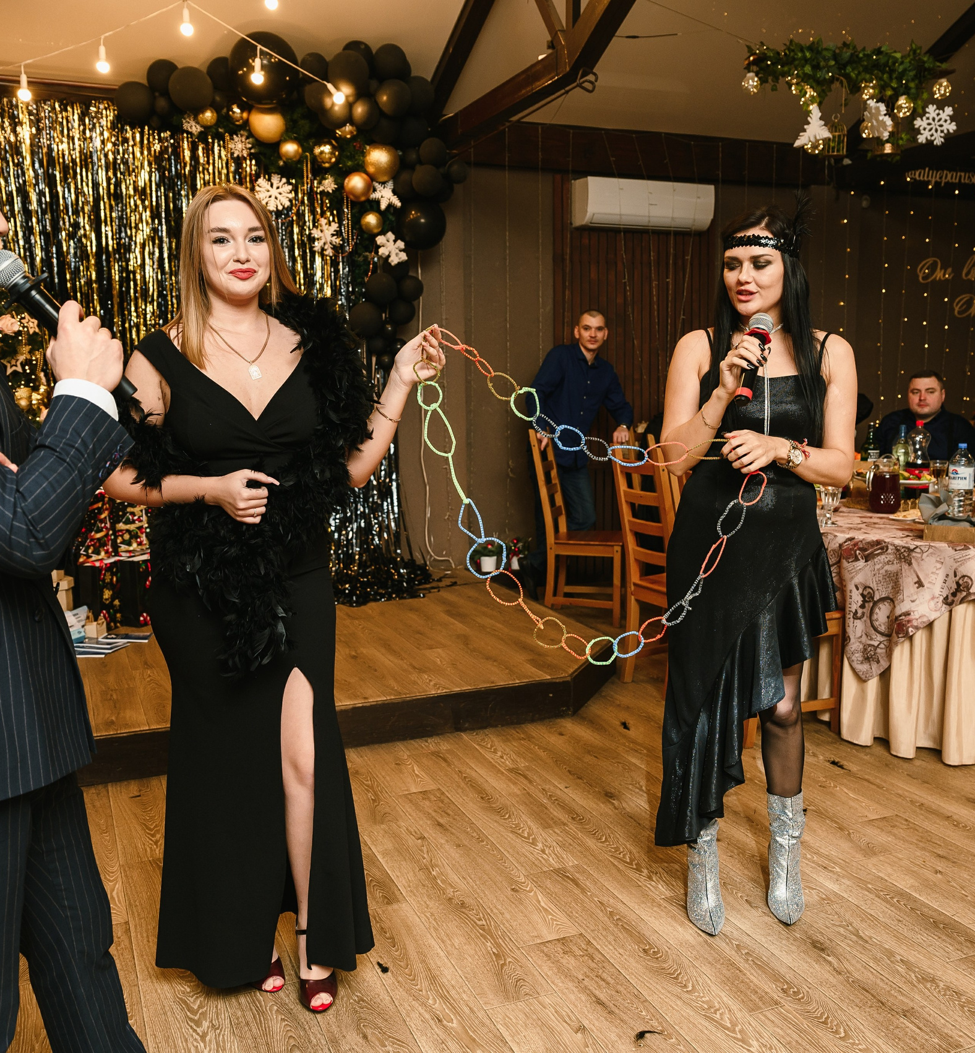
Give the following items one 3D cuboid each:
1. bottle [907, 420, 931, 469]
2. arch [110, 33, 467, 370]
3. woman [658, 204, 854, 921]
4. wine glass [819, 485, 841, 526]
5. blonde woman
[{"bbox_3d":[1.851,-0.272,4.519,0.105,0.345,0.105,3,9,22],"label":"bottle"},{"bbox_3d":[-0.943,-1.608,5.506,1.760,1.620,0.420,-5,9,-22],"label":"arch"},{"bbox_3d":[0.644,0.113,2.546,0.530,1.710,0.410,1,8,16],"label":"woman"},{"bbox_3d":[1.352,-0.089,4.148,0.077,0.155,0.077,-5,9,-22],"label":"wine glass"},{"bbox_3d":[-0.450,0.167,2.254,0.730,1.720,0.460,-2,8,-10],"label":"blonde woman"}]

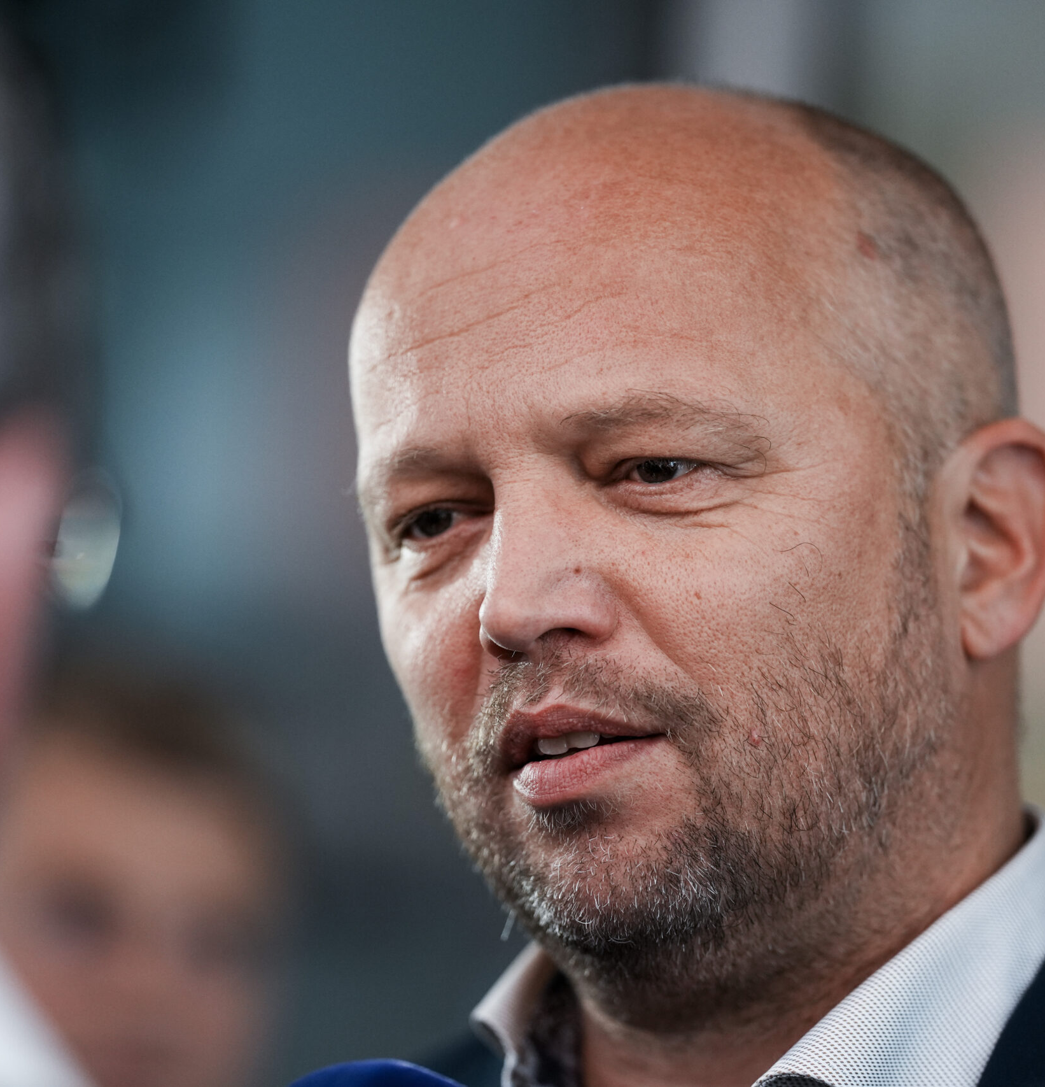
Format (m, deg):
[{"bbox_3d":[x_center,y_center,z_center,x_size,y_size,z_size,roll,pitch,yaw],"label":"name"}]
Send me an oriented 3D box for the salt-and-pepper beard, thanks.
[{"bbox_3d":[0.032,0.064,1.635,0.146,0.132,0.110,-12,-13,27],"label":"salt-and-pepper beard"}]

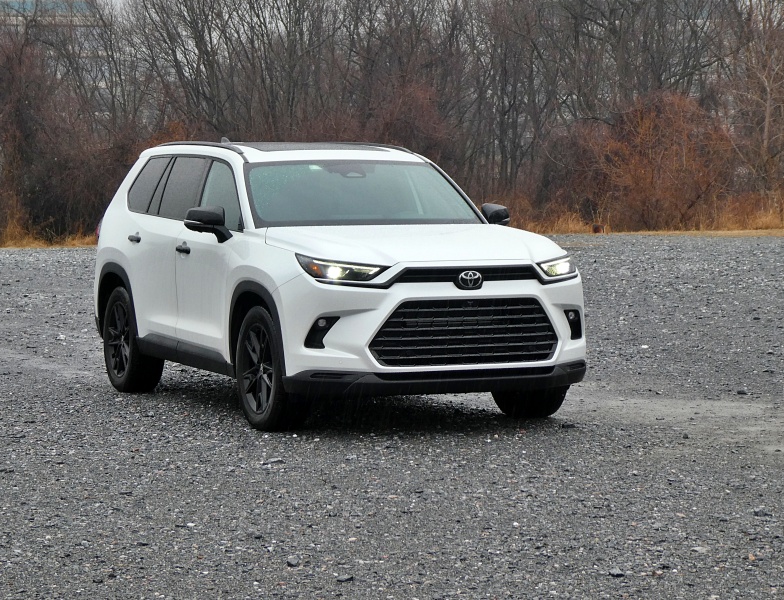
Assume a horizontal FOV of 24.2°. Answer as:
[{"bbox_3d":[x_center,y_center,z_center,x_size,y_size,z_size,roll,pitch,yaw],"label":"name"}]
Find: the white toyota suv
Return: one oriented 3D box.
[{"bbox_3d":[-0.581,-0.175,12.605,2.040,1.780,5.090,-1,3,-25],"label":"white toyota suv"}]

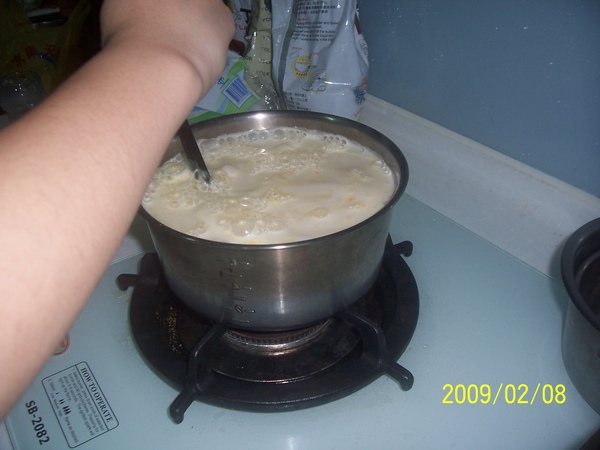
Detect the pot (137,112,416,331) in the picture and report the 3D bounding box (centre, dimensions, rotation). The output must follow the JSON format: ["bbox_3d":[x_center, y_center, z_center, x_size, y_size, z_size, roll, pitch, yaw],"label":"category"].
[{"bbox_3d":[-0.021,-0.004,0.479,0.207,0.099,0.207,0,35,0],"label":"pot"}]

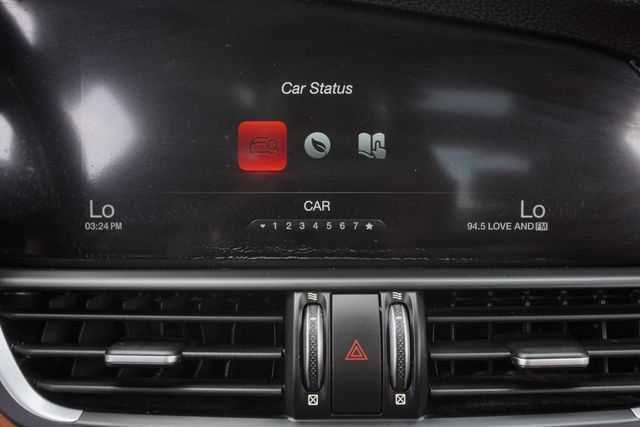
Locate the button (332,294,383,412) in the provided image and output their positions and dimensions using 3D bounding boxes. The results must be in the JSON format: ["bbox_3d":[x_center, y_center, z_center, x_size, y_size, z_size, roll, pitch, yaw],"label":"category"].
[{"bbox_3d":[0.016,0.060,0.328,0.021,0.051,0.008,0,-14,0],"label":"button"}]

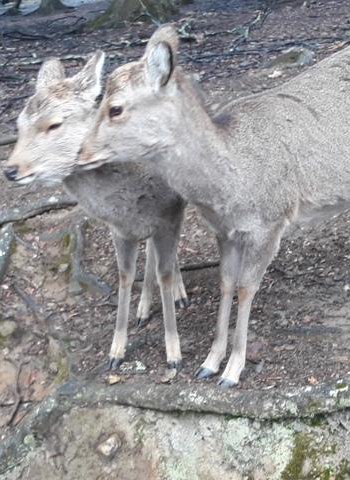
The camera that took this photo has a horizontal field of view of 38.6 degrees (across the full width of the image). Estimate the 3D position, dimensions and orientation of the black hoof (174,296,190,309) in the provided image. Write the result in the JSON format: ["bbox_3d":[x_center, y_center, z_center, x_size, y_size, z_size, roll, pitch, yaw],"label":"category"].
[{"bbox_3d":[0.025,0.235,1.912,0.047,0.041,0.055,1,15,3],"label":"black hoof"}]

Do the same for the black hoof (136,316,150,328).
[{"bbox_3d":[-0.117,0.295,1.812,0.043,0.040,0.055,6,16,21],"label":"black hoof"}]

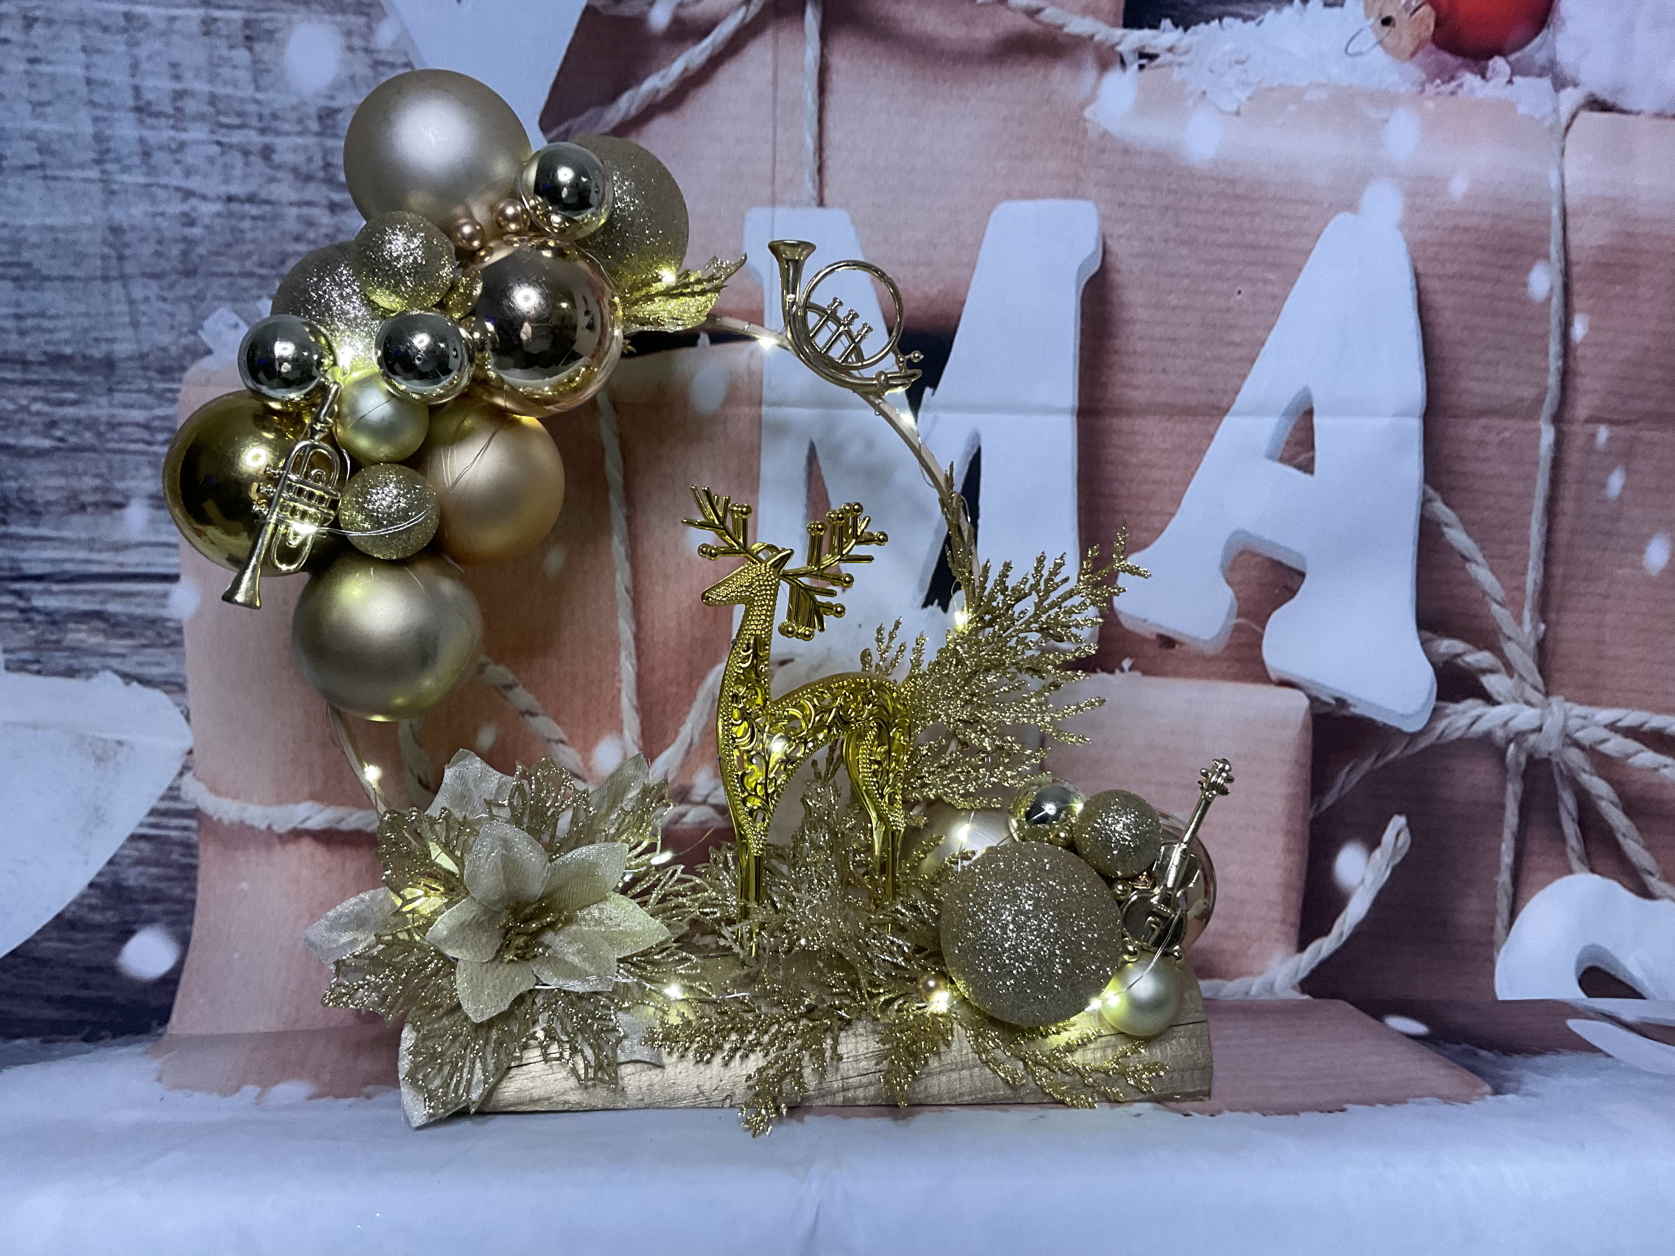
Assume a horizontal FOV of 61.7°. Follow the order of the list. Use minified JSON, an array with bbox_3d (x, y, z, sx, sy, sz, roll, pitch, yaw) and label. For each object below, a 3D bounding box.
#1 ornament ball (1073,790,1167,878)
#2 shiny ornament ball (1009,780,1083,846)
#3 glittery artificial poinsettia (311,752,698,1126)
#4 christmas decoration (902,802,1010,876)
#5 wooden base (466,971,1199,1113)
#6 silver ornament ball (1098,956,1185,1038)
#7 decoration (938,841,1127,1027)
[{"bbox_3d":[0.099,0.072,0.492,0.031,0.031,0.031,0,8,0],"label":"ornament ball"},{"bbox_3d":[0.078,0.069,0.523,0.029,0.029,0.029,0,8,0],"label":"shiny ornament ball"},{"bbox_3d":[-0.106,0.099,0.445,0.124,0.120,0.070,0,-6,-3],"label":"glittery artificial poinsettia"},{"bbox_3d":[0.054,0.092,0.547,0.060,0.060,0.060,0,8,0],"label":"christmas decoration"},{"bbox_3d":[-0.004,0.138,0.507,0.262,0.038,0.075,0,8,-3],"label":"wooden base"},{"bbox_3d":[0.104,0.127,0.482,0.029,0.029,0.029,0,8,0],"label":"silver ornament ball"},{"bbox_3d":[0.065,0.103,0.472,0.062,0.062,0.062,0,8,0],"label":"decoration"}]

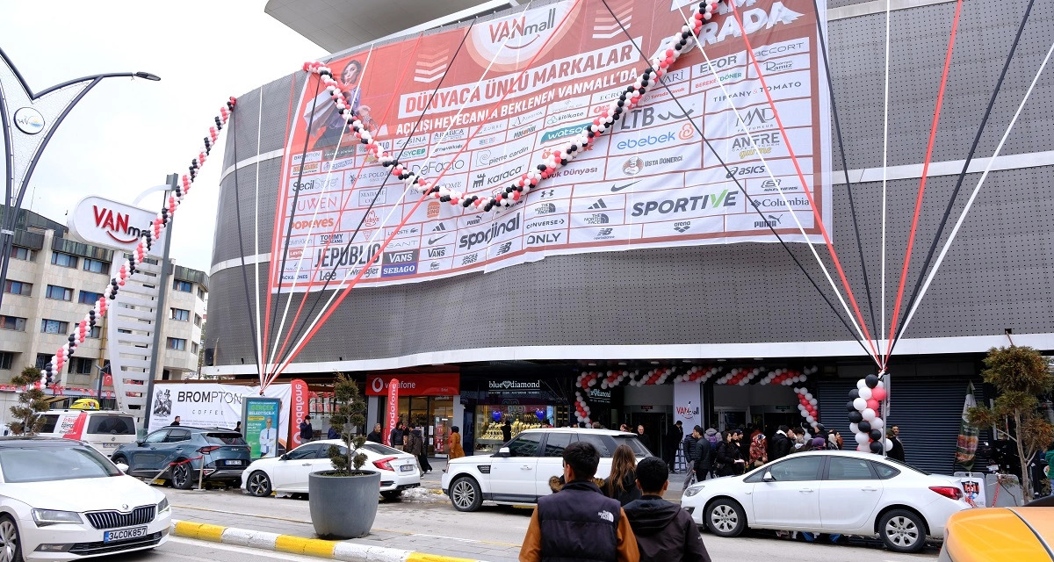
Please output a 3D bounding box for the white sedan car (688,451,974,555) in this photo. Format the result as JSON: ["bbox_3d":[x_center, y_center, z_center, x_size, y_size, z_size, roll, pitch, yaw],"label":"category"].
[{"bbox_3d":[5.074,3.740,12.375,4.660,1.500,1.880,-4,-12,26],"label":"white sedan car"}]

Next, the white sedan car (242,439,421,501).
[{"bbox_3d":[-4.858,4.658,17.496,4.650,1.420,1.860,-4,-12,24],"label":"white sedan car"}]

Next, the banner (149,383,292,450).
[{"bbox_3d":[-14.035,6.177,31.585,8.590,2.990,0.100,-4,-12,24],"label":"banner"}]

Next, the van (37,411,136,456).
[{"bbox_3d":[-15.688,5.483,23.950,5.000,1.970,1.950,-5,-13,28],"label":"van"}]

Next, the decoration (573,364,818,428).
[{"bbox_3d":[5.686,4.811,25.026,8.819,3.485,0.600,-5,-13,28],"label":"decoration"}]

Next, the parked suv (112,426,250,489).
[{"bbox_3d":[-10.046,5.055,20.450,4.520,1.650,1.920,-5,-13,28],"label":"parked suv"}]

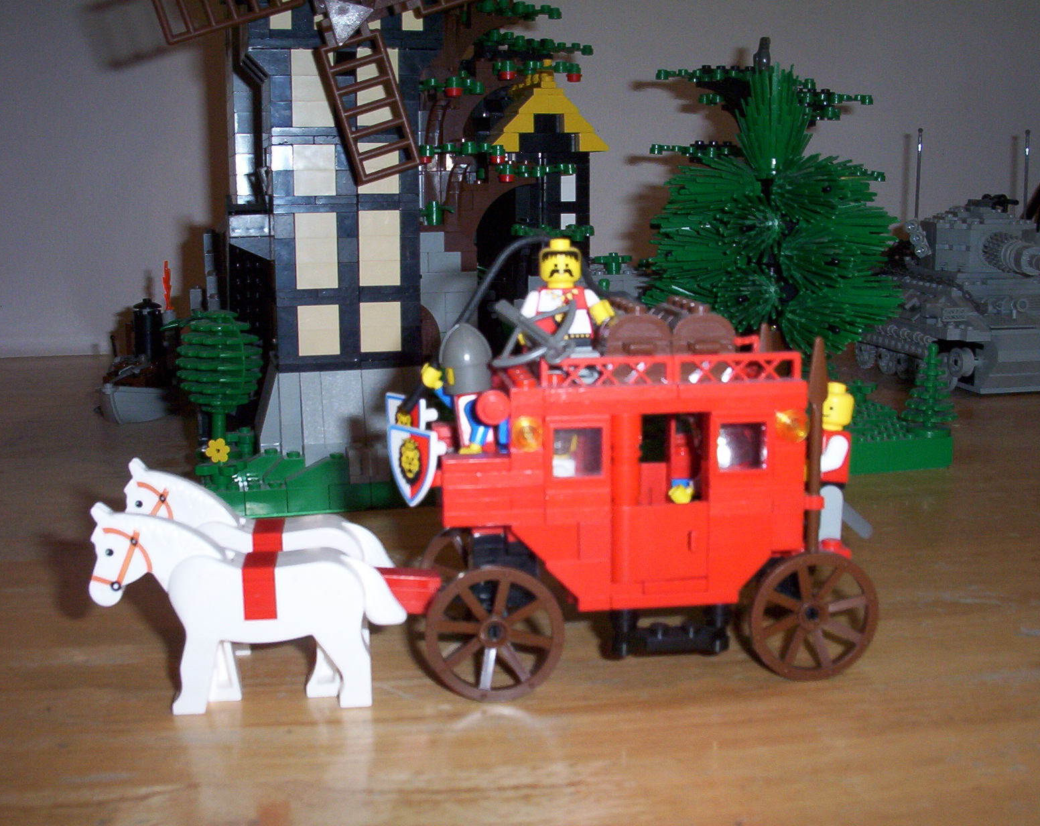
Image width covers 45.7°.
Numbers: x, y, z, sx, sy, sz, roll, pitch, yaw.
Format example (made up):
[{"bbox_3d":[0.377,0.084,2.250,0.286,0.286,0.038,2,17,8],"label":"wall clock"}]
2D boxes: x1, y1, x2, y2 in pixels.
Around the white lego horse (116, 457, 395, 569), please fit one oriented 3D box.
[{"bbox_3d":[-0.066,0.037,0.320,0.074,0.052,0.016,-1,9,-6],"label":"white lego horse"}]

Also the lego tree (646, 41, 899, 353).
[{"bbox_3d":[0.114,-0.084,0.555,0.114,0.158,0.110,-3,9,-17],"label":"lego tree"}]

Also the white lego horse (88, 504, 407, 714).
[{"bbox_3d":[-0.063,0.044,0.289,0.073,0.049,0.016,-1,9,-6],"label":"white lego horse"}]

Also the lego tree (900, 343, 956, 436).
[{"bbox_3d":[0.184,-0.011,0.554,0.025,0.042,0.025,-3,9,-17],"label":"lego tree"}]

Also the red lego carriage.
[{"bbox_3d":[0.024,0.017,0.318,0.117,0.092,0.062,-2,9,-8],"label":"red lego carriage"}]

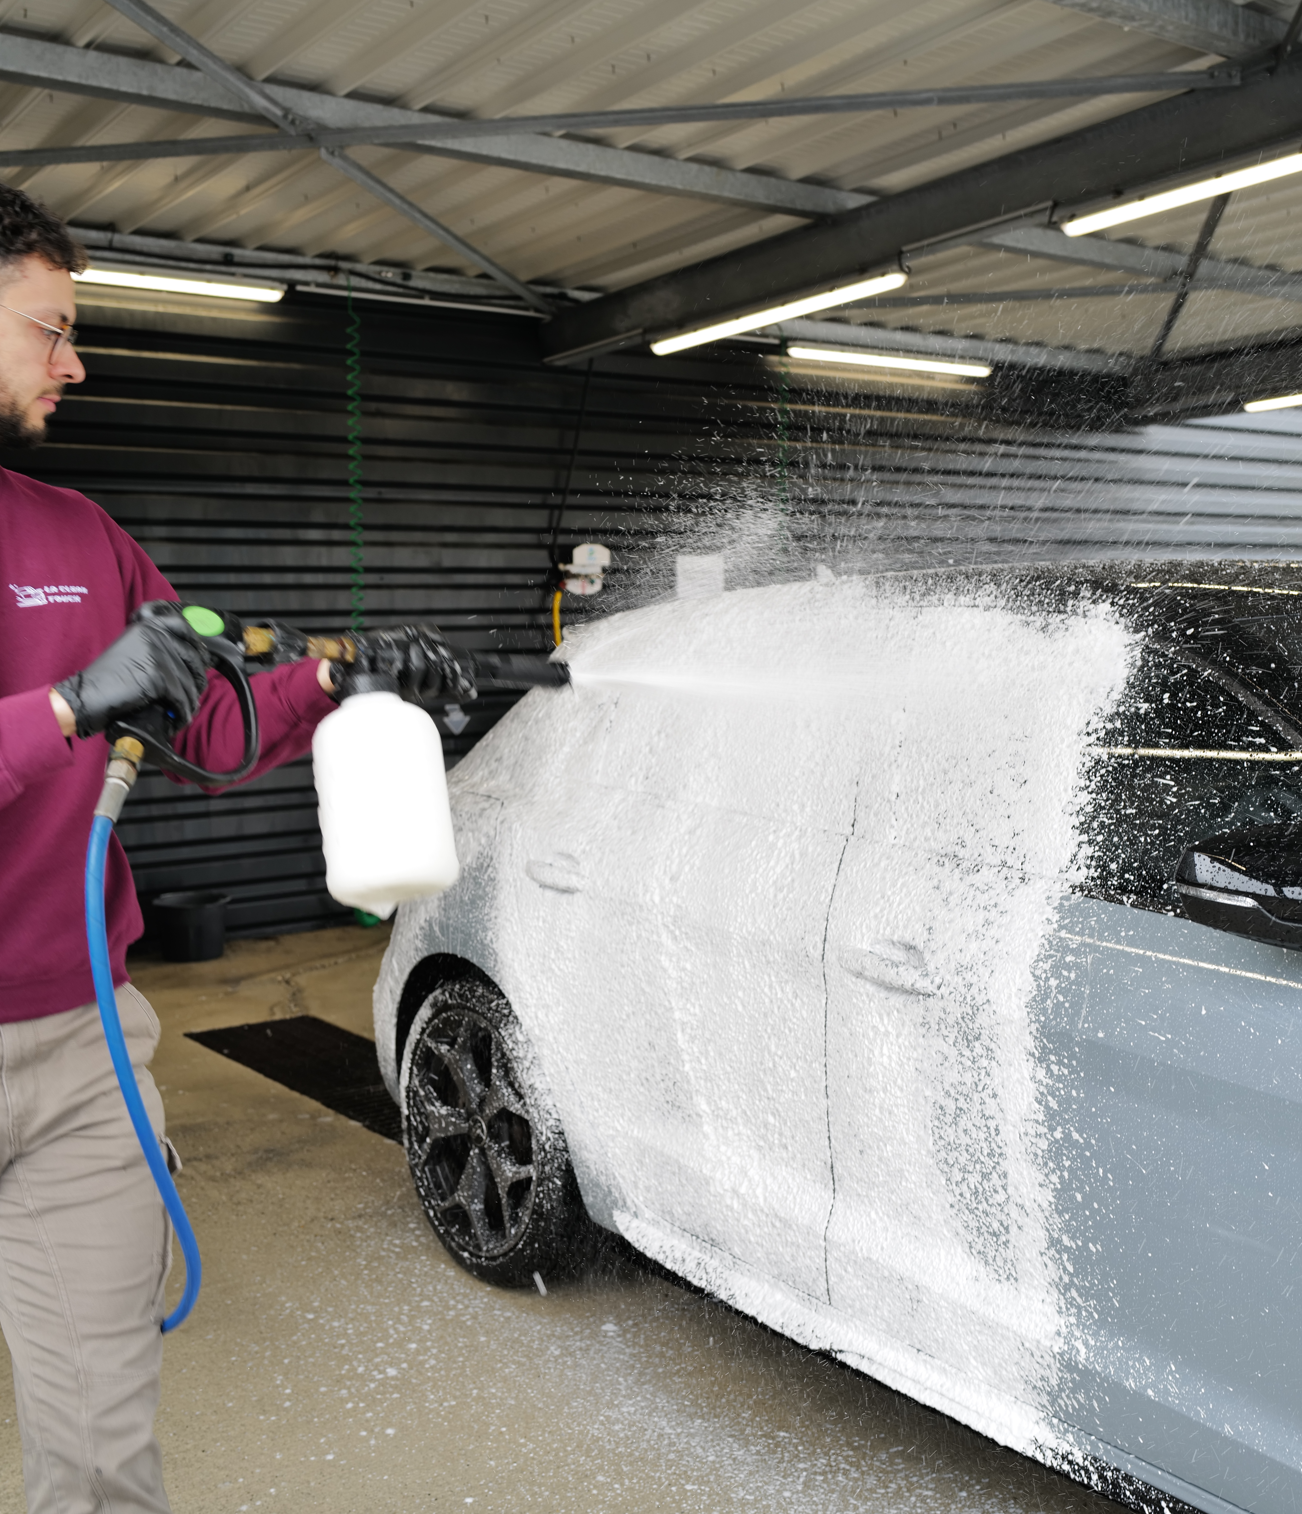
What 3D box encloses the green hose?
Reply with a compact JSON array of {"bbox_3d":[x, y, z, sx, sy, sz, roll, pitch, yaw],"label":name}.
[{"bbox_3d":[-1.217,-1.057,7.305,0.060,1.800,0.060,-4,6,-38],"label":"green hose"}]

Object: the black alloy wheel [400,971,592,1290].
[{"bbox_3d":[-0.281,0.739,3.557,0.220,0.628,0.628,-4,5,-36],"label":"black alloy wheel"}]

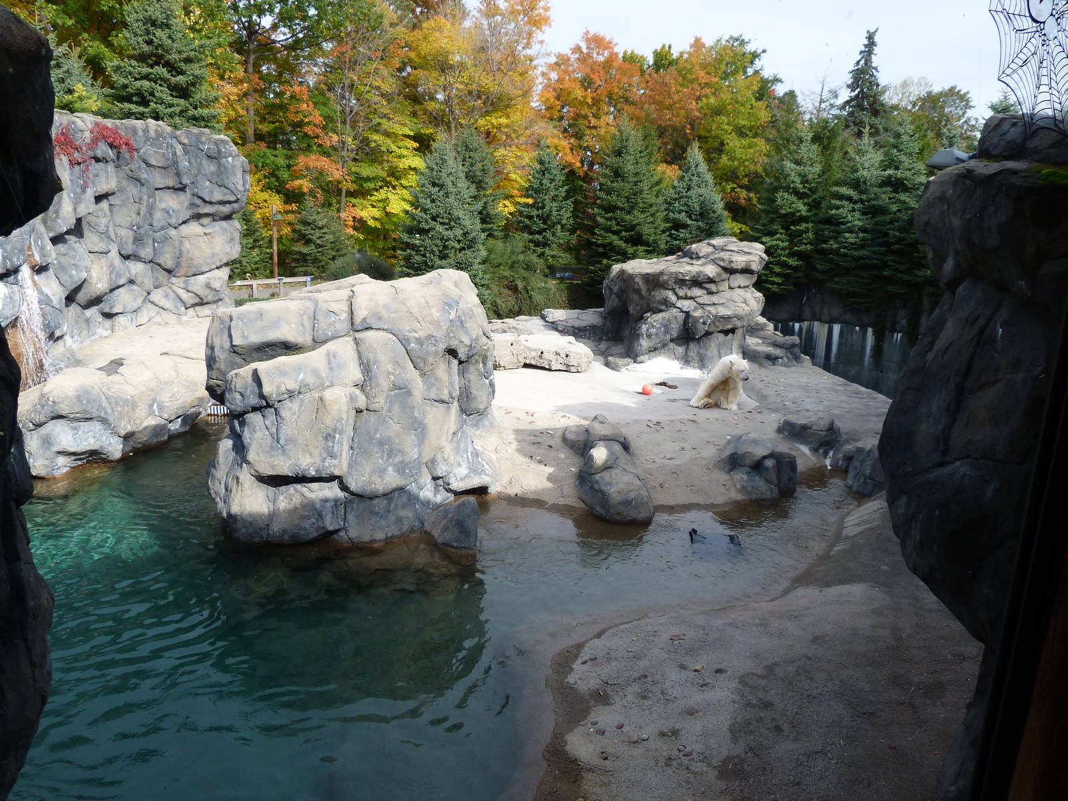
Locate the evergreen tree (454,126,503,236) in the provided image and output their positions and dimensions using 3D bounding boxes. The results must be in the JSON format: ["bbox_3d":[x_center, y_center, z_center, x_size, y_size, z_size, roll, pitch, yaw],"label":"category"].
[{"bbox_3d":[-2.760,-7.963,32.500,3.200,7.000,3.200,3,13,0],"label":"evergreen tree"}]

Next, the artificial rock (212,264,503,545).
[{"bbox_3d":[-3.031,-0.266,13.000,4.300,3.950,3.600,-1,11,-11],"label":"artificial rock"}]

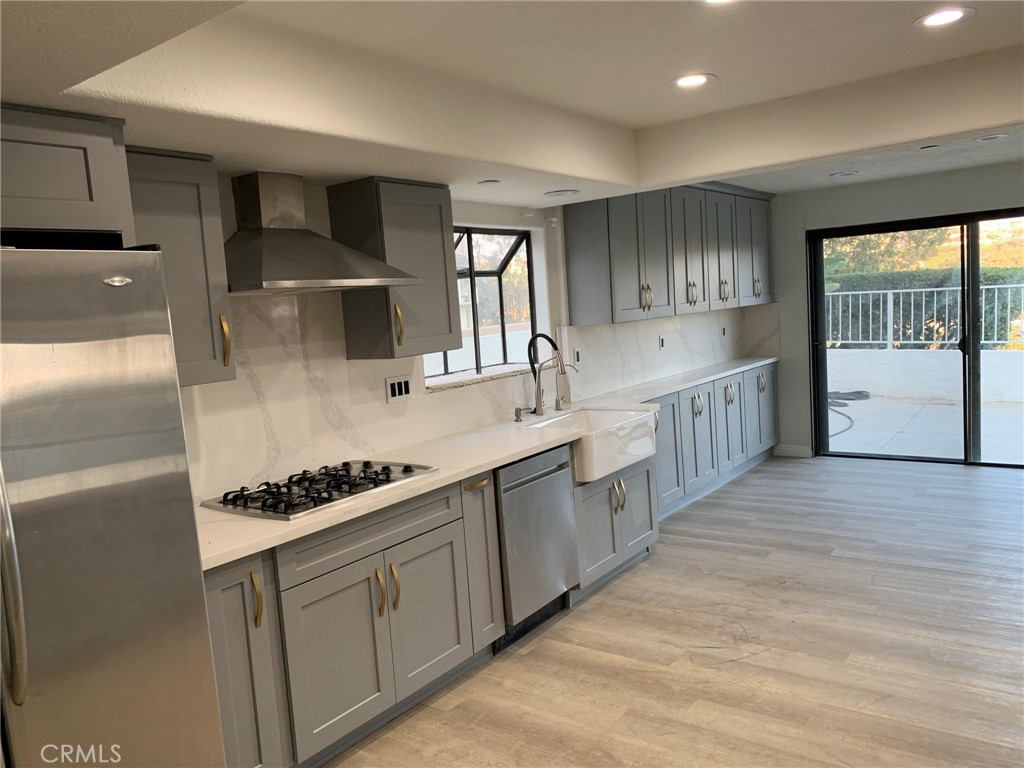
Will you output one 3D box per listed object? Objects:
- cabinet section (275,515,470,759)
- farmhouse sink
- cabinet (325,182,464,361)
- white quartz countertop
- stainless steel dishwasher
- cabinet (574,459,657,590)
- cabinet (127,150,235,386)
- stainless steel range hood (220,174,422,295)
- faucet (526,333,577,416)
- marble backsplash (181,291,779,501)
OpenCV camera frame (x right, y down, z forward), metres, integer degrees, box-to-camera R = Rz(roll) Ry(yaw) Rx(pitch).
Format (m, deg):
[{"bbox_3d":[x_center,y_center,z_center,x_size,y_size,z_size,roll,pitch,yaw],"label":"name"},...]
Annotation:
[{"bbox_3d":[-0.701,0.920,3.097,0.610,0.599,0.909,0,8,38],"label":"cabinet section"},{"bbox_3d":[0.426,0.332,4.356,0.459,0.259,0.840,0,7,37],"label":"farmhouse sink"},{"bbox_3d":[-0.531,-0.523,3.594,0.326,0.771,0.477,0,7,37],"label":"cabinet"},{"bbox_3d":[0.598,0.154,4.798,0.677,0.037,6.037,0,7,37],"label":"white quartz countertop"},{"bbox_3d":[-0.094,0.733,3.817,0.632,0.798,0.588,0,7,37],"label":"stainless steel dishwasher"},{"bbox_3d":[0.345,0.744,4.442,0.646,0.548,0.902,0,7,37],"label":"cabinet"},{"bbox_3d":[-1.270,-0.363,2.608,0.326,0.761,0.485,0,7,37],"label":"cabinet"},{"bbox_3d":[-0.829,-0.598,3.027,0.509,0.466,0.766,0,7,37],"label":"stainless steel range hood"},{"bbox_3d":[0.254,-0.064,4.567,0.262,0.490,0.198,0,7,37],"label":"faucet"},{"bbox_3d":[0.475,-0.256,4.832,0.435,0.786,6.047,0,7,37],"label":"marble backsplash"}]

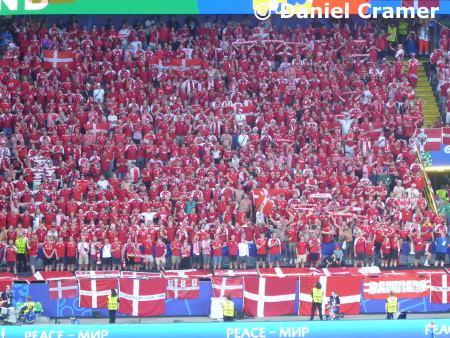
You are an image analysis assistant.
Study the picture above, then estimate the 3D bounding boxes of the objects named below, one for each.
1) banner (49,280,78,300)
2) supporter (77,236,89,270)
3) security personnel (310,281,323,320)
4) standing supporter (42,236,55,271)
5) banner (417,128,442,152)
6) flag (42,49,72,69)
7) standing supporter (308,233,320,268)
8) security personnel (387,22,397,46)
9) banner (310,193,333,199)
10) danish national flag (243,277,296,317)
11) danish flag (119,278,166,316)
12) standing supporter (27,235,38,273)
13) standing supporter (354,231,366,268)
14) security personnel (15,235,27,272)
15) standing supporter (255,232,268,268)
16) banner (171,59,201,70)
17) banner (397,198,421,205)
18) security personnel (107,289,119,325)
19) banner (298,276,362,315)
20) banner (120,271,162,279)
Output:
[{"bbox_3d":[-7.147,5.352,185.561,1.270,0.870,0.060,-1,9,-11],"label":"banner"},{"bbox_3d":[-6.493,3.964,191.500,0.520,1.760,0.340,0,8,-5],"label":"supporter"},{"bbox_3d":[4.129,5.970,189.000,0.560,1.750,0.360,0,8,-8],"label":"security personnel"},{"bbox_3d":[-7.932,3.932,188.533,0.550,1.800,0.350,0,8,-10],"label":"standing supporter"},{"bbox_3d":[10.422,-1.478,213.455,1.320,1.150,0.060,-1,10,-8],"label":"banner"},{"bbox_3d":[-8.499,-5.574,213.799,1.500,1.000,0.080,-1,10,-8],"label":"flag"},{"bbox_3d":[4.090,3.810,190.757,0.550,1.800,0.350,0,8,-10],"label":"standing supporter"},{"bbox_3d":[8.180,-6.271,205.513,0.550,1.800,0.350,0,8,-10],"label":"security personnel"},{"bbox_3d":[4.469,1.254,196.000,1.120,0.250,0.120,0,8,-11],"label":"banner"},{"bbox_3d":[2.013,5.782,189.500,2.440,1.800,0.100,0,8,-11],"label":"danish national flag"},{"bbox_3d":[-3.678,5.707,186.290,2.120,1.620,0.060,-1,9,-11],"label":"danish flag"},{"bbox_3d":[-8.628,3.871,188.204,0.400,1.800,0.500,0,8,-10],"label":"standing supporter"},{"bbox_3d":[6.175,3.822,191.142,0.550,1.800,0.350,0,8,-10],"label":"standing supporter"},{"bbox_3d":[-9.294,3.908,191.000,0.570,1.740,0.380,0,8,-11],"label":"security personnel"},{"bbox_3d":[1.653,3.787,189.280,0.560,1.770,0.400,-1,9,-11],"label":"standing supporter"},{"bbox_3d":[-1.801,-4.875,201.167,1.430,0.850,0.080,0,8,-10],"label":"banner"},{"bbox_3d":[8.631,1.529,197.000,1.130,0.250,0.120,0,8,-11],"label":"banner"},{"bbox_3d":[-4.996,6.190,186.500,0.540,1.700,0.350,0,8,-5],"label":"security personnel"},{"bbox_3d":[4.734,5.685,187.915,2.820,1.720,0.060,-1,9,-11],"label":"banner"},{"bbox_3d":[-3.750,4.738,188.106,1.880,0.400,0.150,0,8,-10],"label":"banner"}]

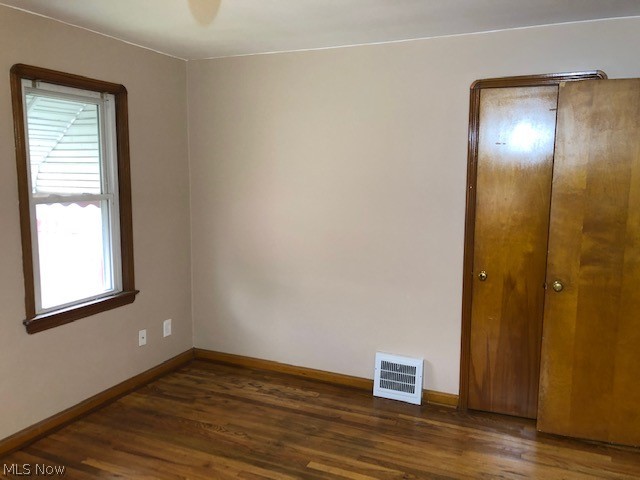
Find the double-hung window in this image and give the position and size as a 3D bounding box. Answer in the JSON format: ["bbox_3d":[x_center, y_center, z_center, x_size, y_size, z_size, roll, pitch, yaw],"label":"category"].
[{"bbox_3d":[-1.465,-0.247,3.163,0.070,1.477,0.865,4,8,24],"label":"double-hung window"}]

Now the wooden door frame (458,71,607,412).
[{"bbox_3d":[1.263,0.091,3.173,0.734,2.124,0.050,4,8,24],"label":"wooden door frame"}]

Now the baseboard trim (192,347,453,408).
[{"bbox_3d":[-0.070,1.011,3.873,2.156,0.099,0.025,4,8,24],"label":"baseboard trim"}]

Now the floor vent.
[{"bbox_3d":[0.544,0.949,3.567,0.333,0.310,0.062,4,8,24],"label":"floor vent"}]

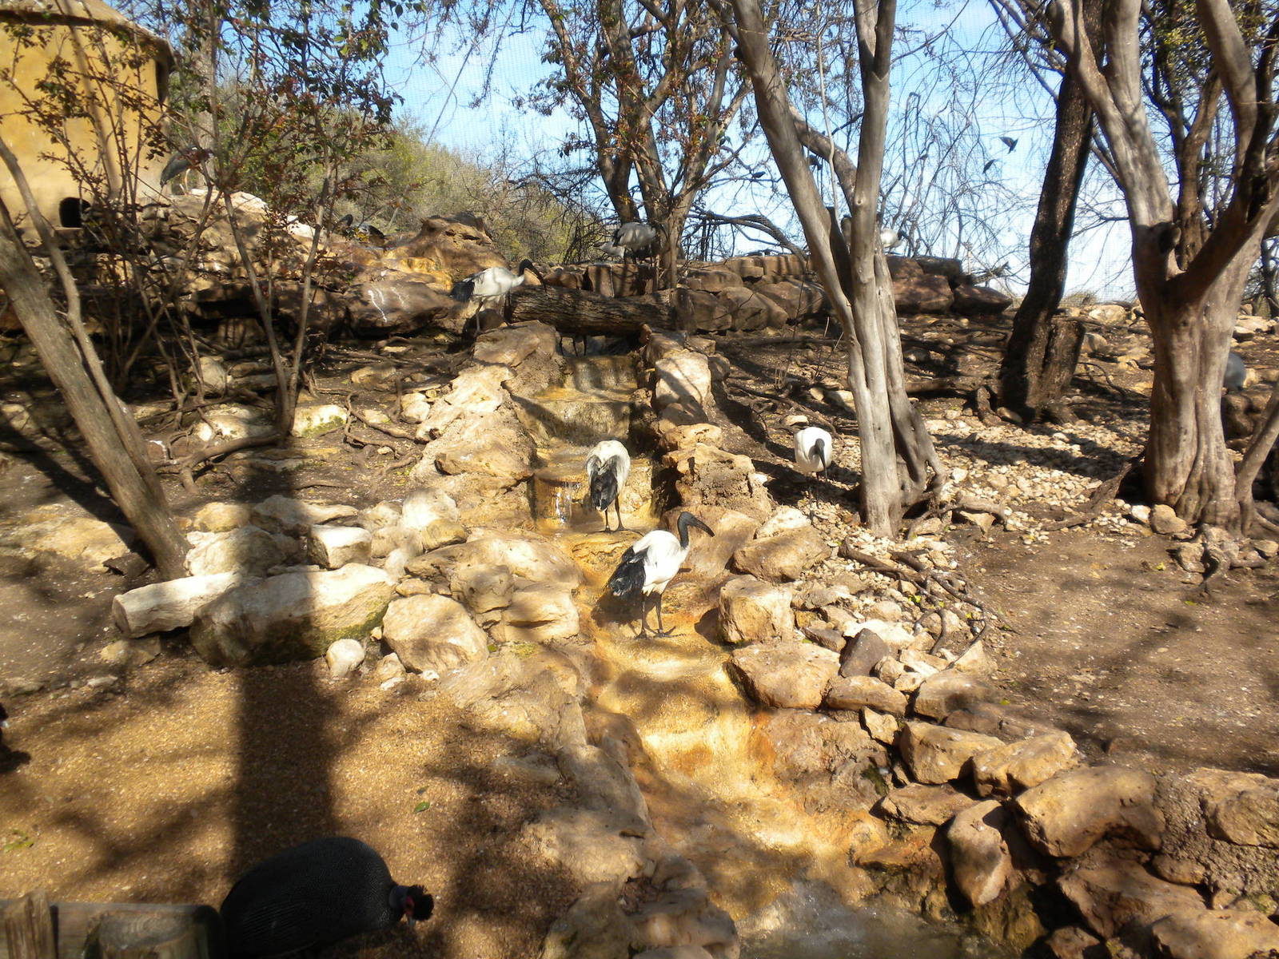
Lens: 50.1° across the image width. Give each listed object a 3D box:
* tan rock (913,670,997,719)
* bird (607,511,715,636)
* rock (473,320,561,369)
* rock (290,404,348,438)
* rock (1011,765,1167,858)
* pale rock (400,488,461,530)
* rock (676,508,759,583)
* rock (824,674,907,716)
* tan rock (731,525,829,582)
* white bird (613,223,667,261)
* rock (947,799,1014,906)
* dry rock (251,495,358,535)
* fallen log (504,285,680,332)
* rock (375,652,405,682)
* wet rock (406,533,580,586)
[{"bbox_3d":[1.118,0.764,4.850,0.290,0.135,0.210,1,6,13],"label":"tan rock"},{"bbox_3d":[0.095,0.428,6.200,0.520,0.560,0.200,-3,7,-30],"label":"bird"},{"bbox_3d":[-0.714,-0.780,7.900,0.480,0.268,0.384,-2,7,-15],"label":"rock"},{"bbox_3d":[-1.874,-0.348,8.000,0.340,0.190,0.250,-1,6,-13],"label":"rock"},{"bbox_3d":[1.478,1.088,4.500,0.432,0.237,0.320,-1,6,-10],"label":"rock"},{"bbox_3d":[-1.020,0.145,6.700,0.280,0.175,0.230,0,8,0],"label":"pale rock"},{"bbox_3d":[0.340,0.285,5.950,0.343,0.311,0.292,-2,7,-15],"label":"rock"},{"bbox_3d":[0.830,0.791,5.000,0.290,0.110,0.170,2,6,20],"label":"rock"},{"bbox_3d":[0.608,0.320,5.900,0.407,0.221,0.265,-3,8,-22],"label":"tan rock"},{"bbox_3d":[-0.008,-1.903,11.000,0.440,0.330,0.200,0,8,0],"label":"white bird"},{"bbox_3d":[1.096,1.200,4.400,0.175,0.302,0.270,0,6,0],"label":"rock"},{"bbox_3d":[-1.564,0.170,6.400,0.479,0.171,0.288,-1,7,-5],"label":"dry rock"},{"bbox_3d":[-0.281,-1.020,8.150,1.000,0.270,0.270,0,8,0],"label":"fallen log"},{"bbox_3d":[-0.939,0.706,5.150,0.111,0.105,0.094,-1,7,-10],"label":"rock"},{"bbox_3d":[-0.640,0.358,6.150,0.760,0.185,0.400,0,8,0],"label":"wet rock"}]

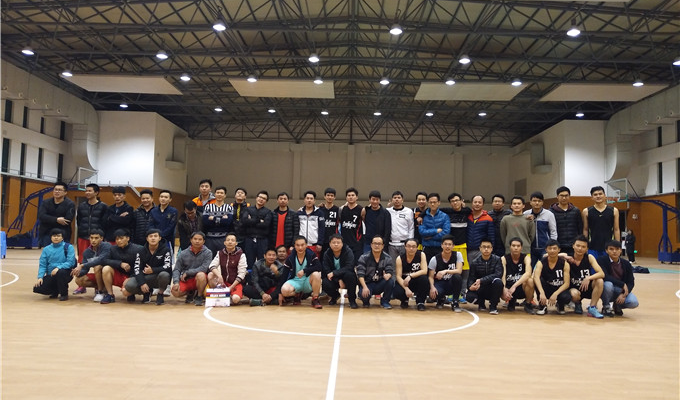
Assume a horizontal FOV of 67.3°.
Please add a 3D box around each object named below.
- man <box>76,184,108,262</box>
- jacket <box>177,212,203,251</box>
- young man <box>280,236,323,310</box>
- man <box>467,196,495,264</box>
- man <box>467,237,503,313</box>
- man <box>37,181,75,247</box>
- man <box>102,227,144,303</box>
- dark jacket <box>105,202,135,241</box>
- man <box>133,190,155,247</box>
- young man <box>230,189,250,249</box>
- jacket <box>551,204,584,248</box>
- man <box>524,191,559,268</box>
[{"bbox_3d":[-4.073,0.626,8.370,0.540,1.784,0.340,2,-4,-14],"label":"man"},{"bbox_3d":[-2.485,0.481,8.492,0.480,0.630,0.350,2,-4,-13],"label":"jacket"},{"bbox_3d":[-0.556,1.022,7.381,0.620,0.980,0.750,1,-4,-2],"label":"young man"},{"bbox_3d":[2.275,0.779,8.269,0.500,1.709,0.330,0,-4,16],"label":"man"},{"bbox_3d":[2.106,1.075,7.393,0.540,1.004,0.720,0,-5,22],"label":"man"},{"bbox_3d":[-4.617,0.607,8.314,0.520,1.790,0.340,2,-4,-13],"label":"man"},{"bbox_3d":[-3.192,0.950,7.448,0.620,1.038,0.720,-1,-4,26],"label":"man"},{"bbox_3d":[-3.593,0.358,8.341,0.460,0.669,0.320,2,-4,-10],"label":"dark jacket"},{"bbox_3d":[-3.204,0.678,8.444,0.520,1.700,0.330,2,-4,-15],"label":"man"},{"bbox_3d":[-1.672,0.684,8.521,0.500,1.776,0.340,2,-4,-7],"label":"young man"},{"bbox_3d":[3.577,0.424,8.046,0.530,0.771,0.310,0,-5,20],"label":"jacket"},{"bbox_3d":[3.221,0.759,8.185,0.560,1.799,0.340,0,-4,21],"label":"man"}]

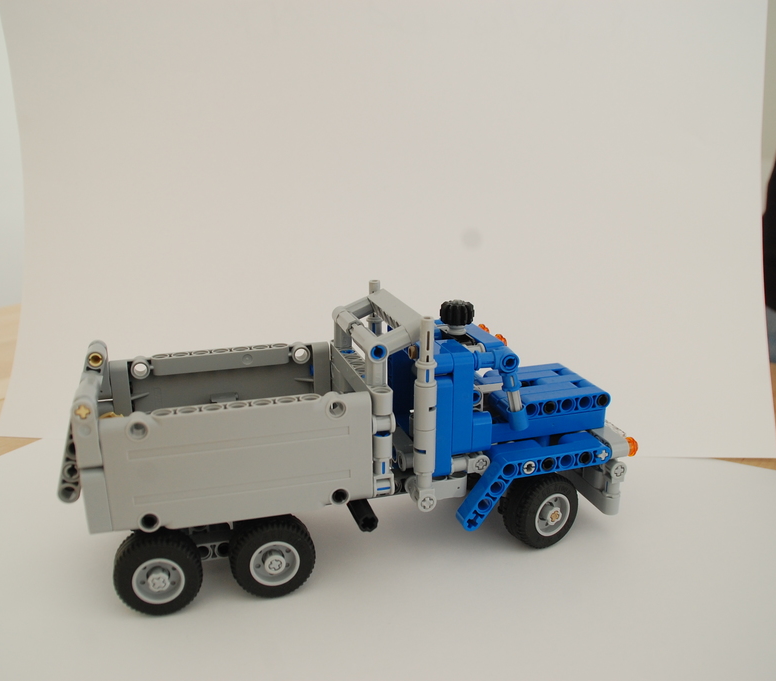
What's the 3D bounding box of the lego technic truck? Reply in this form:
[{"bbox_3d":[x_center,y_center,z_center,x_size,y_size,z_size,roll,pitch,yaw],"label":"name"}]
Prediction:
[{"bbox_3d":[-0.015,0.033,0.300,0.219,0.100,0.073,-5,17,-16],"label":"lego technic truck"}]

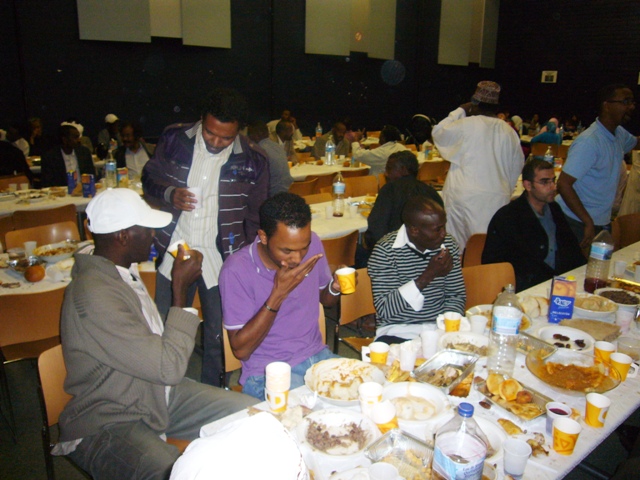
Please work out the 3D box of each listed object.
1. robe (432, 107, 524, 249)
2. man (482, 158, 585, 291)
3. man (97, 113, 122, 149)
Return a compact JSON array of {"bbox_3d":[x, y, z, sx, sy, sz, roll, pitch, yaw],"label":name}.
[{"bbox_3d":[1.038,-0.152,3.467,0.620,1.380,0.450,4,16,11],"label":"robe"},{"bbox_3d":[1.223,0.244,2.645,0.580,1.280,0.800,-12,20,-38],"label":"man"},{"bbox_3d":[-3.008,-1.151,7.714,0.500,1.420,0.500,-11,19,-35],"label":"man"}]

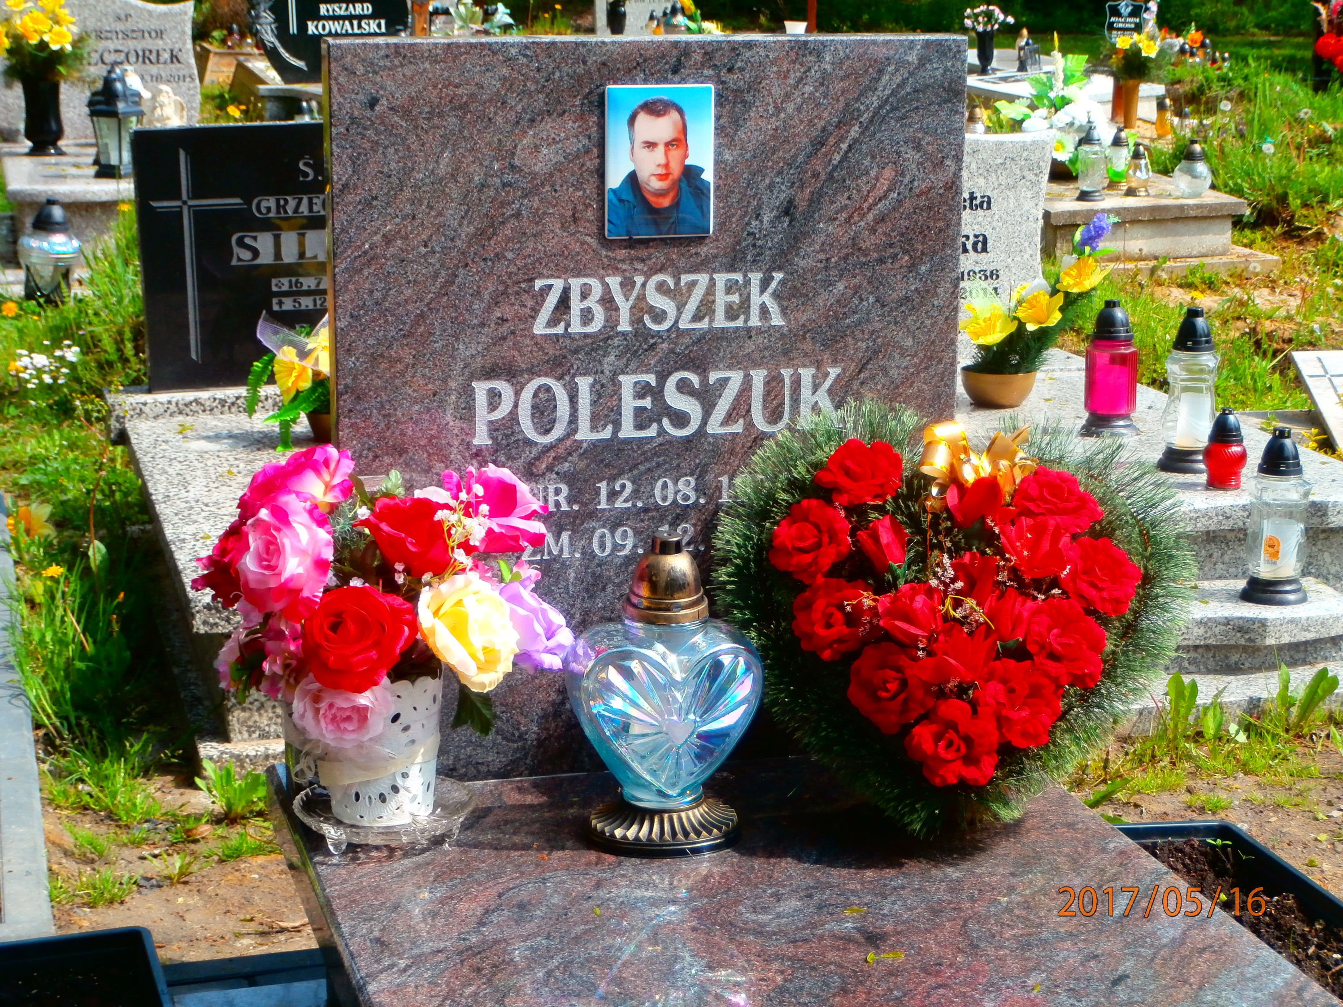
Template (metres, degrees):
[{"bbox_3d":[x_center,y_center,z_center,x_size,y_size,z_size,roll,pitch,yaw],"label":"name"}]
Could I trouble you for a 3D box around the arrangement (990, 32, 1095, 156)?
[{"bbox_3d":[1.562,-1.643,10.920,0.420,0.570,0.340,-3,12,-15],"label":"arrangement"}]

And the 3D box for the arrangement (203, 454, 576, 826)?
[{"bbox_3d":[-0.288,0.127,2.554,0.358,0.364,0.293,-3,13,-15],"label":"arrangement"}]

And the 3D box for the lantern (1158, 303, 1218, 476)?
[{"bbox_3d":[0.966,-0.219,4.894,0.117,0.310,0.117,-3,12,-15],"label":"lantern"}]

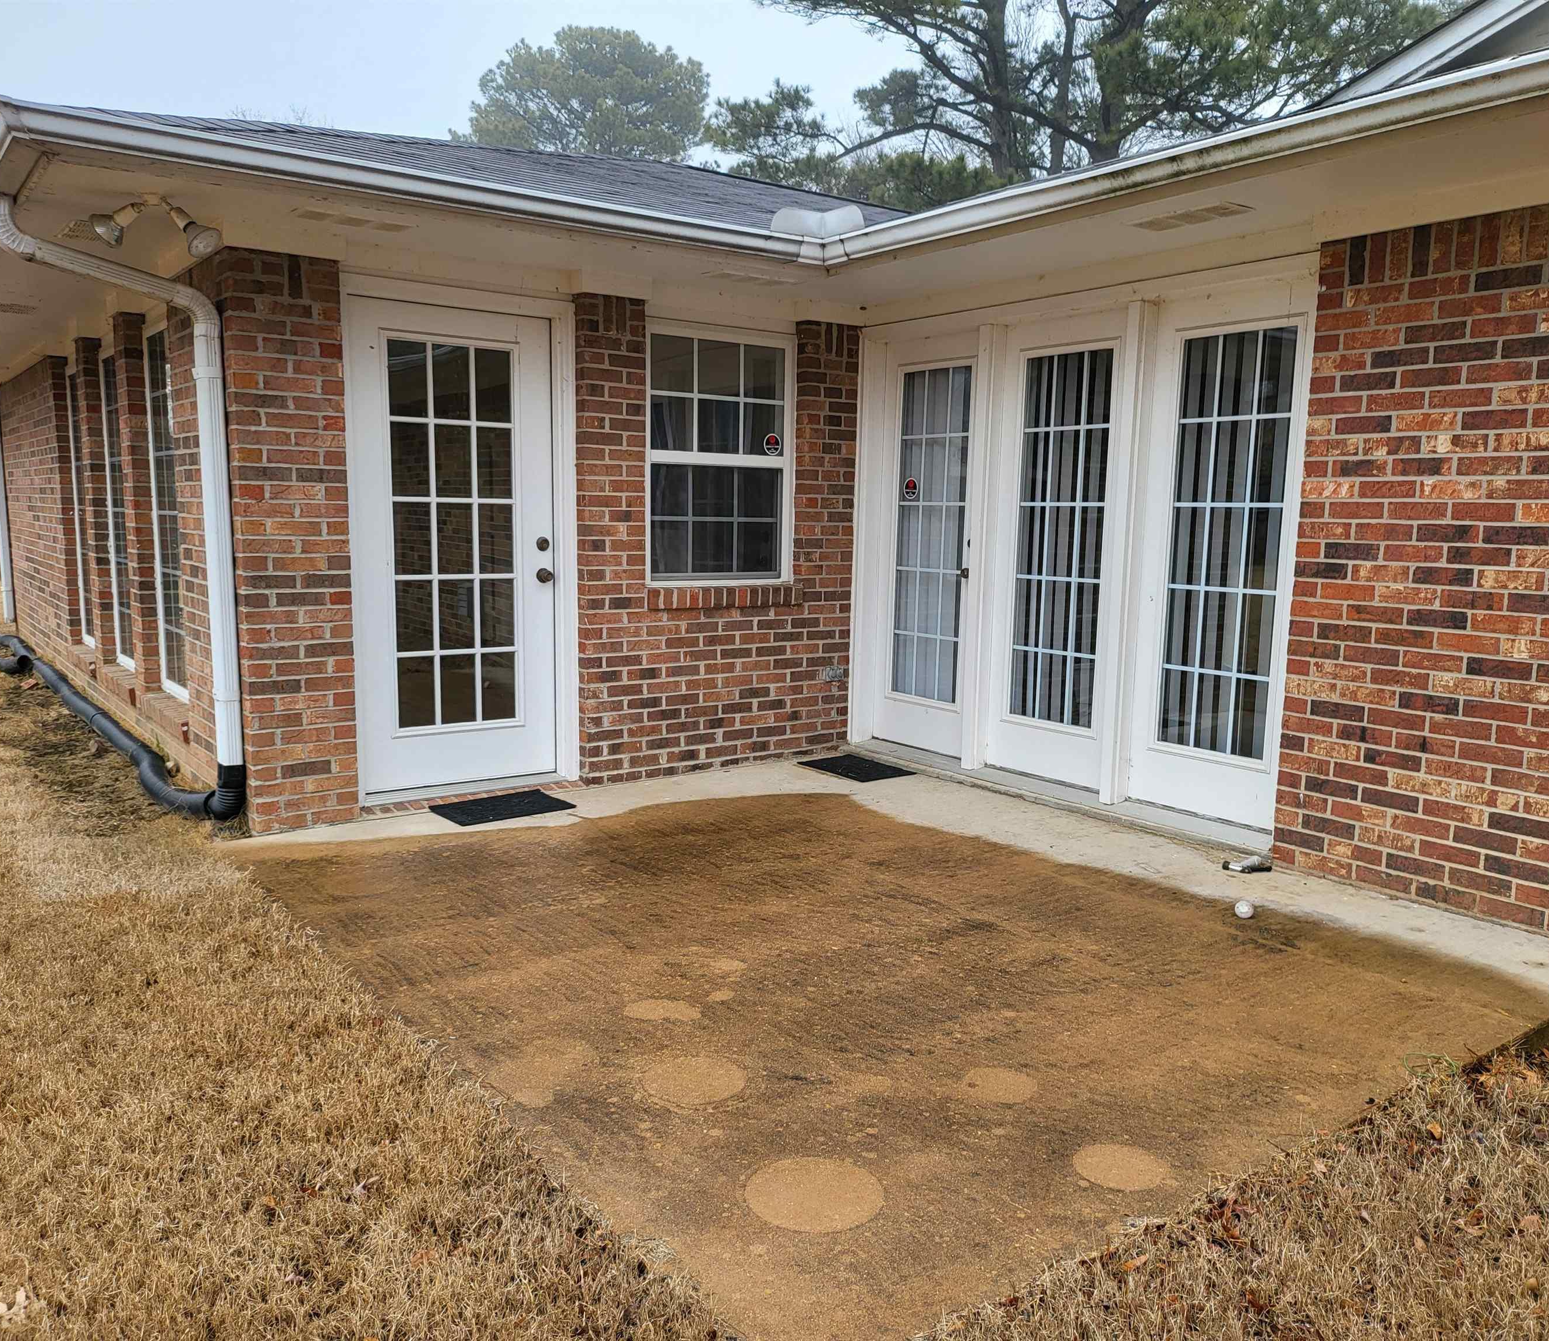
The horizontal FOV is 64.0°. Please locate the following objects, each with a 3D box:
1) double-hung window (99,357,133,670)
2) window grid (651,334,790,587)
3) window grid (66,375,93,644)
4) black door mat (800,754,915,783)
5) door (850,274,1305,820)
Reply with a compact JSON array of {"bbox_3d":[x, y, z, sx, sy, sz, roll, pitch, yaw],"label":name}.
[{"bbox_3d":[-3.592,-0.877,6.919,0.080,1.755,1.050,-5,9,-36],"label":"double-hung window"},{"bbox_3d":[-0.264,-0.984,5.907,0.789,1.140,0.080,-5,9,-36],"label":"window grid"},{"bbox_3d":[-4.409,-1.043,8.018,0.080,1.770,1.050,-5,9,-36],"label":"window grid"},{"bbox_3d":[0.405,0.468,6.005,0.360,0.014,0.515,-5,9,-36],"label":"black door mat"},{"bbox_3d":[1.214,-0.513,5.388,0.150,2.040,2.450,-5,9,-36],"label":"door"}]

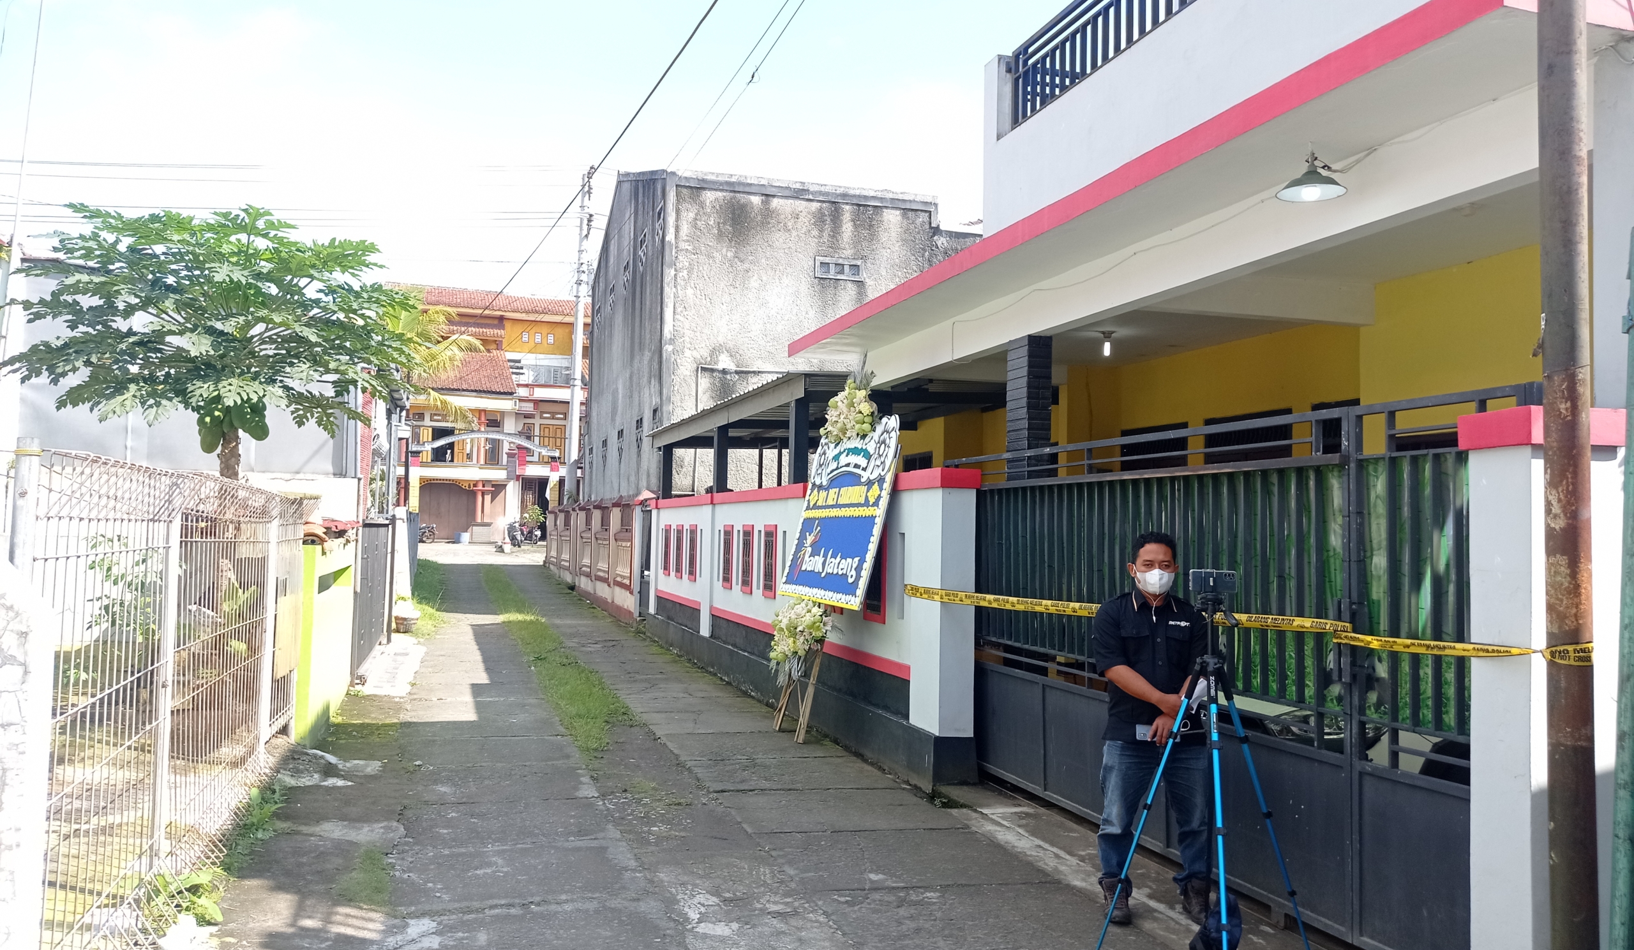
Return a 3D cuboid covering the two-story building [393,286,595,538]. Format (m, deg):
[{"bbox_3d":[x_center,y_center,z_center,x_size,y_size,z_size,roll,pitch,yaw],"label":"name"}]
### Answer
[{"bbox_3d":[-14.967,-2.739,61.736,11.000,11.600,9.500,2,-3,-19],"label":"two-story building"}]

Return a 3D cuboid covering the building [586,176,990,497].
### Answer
[{"bbox_3d":[-0.752,-0.906,28.291,6.950,7.350,12.200,2,-3,-16],"label":"building"}]

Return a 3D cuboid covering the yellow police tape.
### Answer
[{"bbox_3d":[1.548,0.631,6.201,0.450,0.170,5.350,2,-3,-16],"label":"yellow police tape"}]

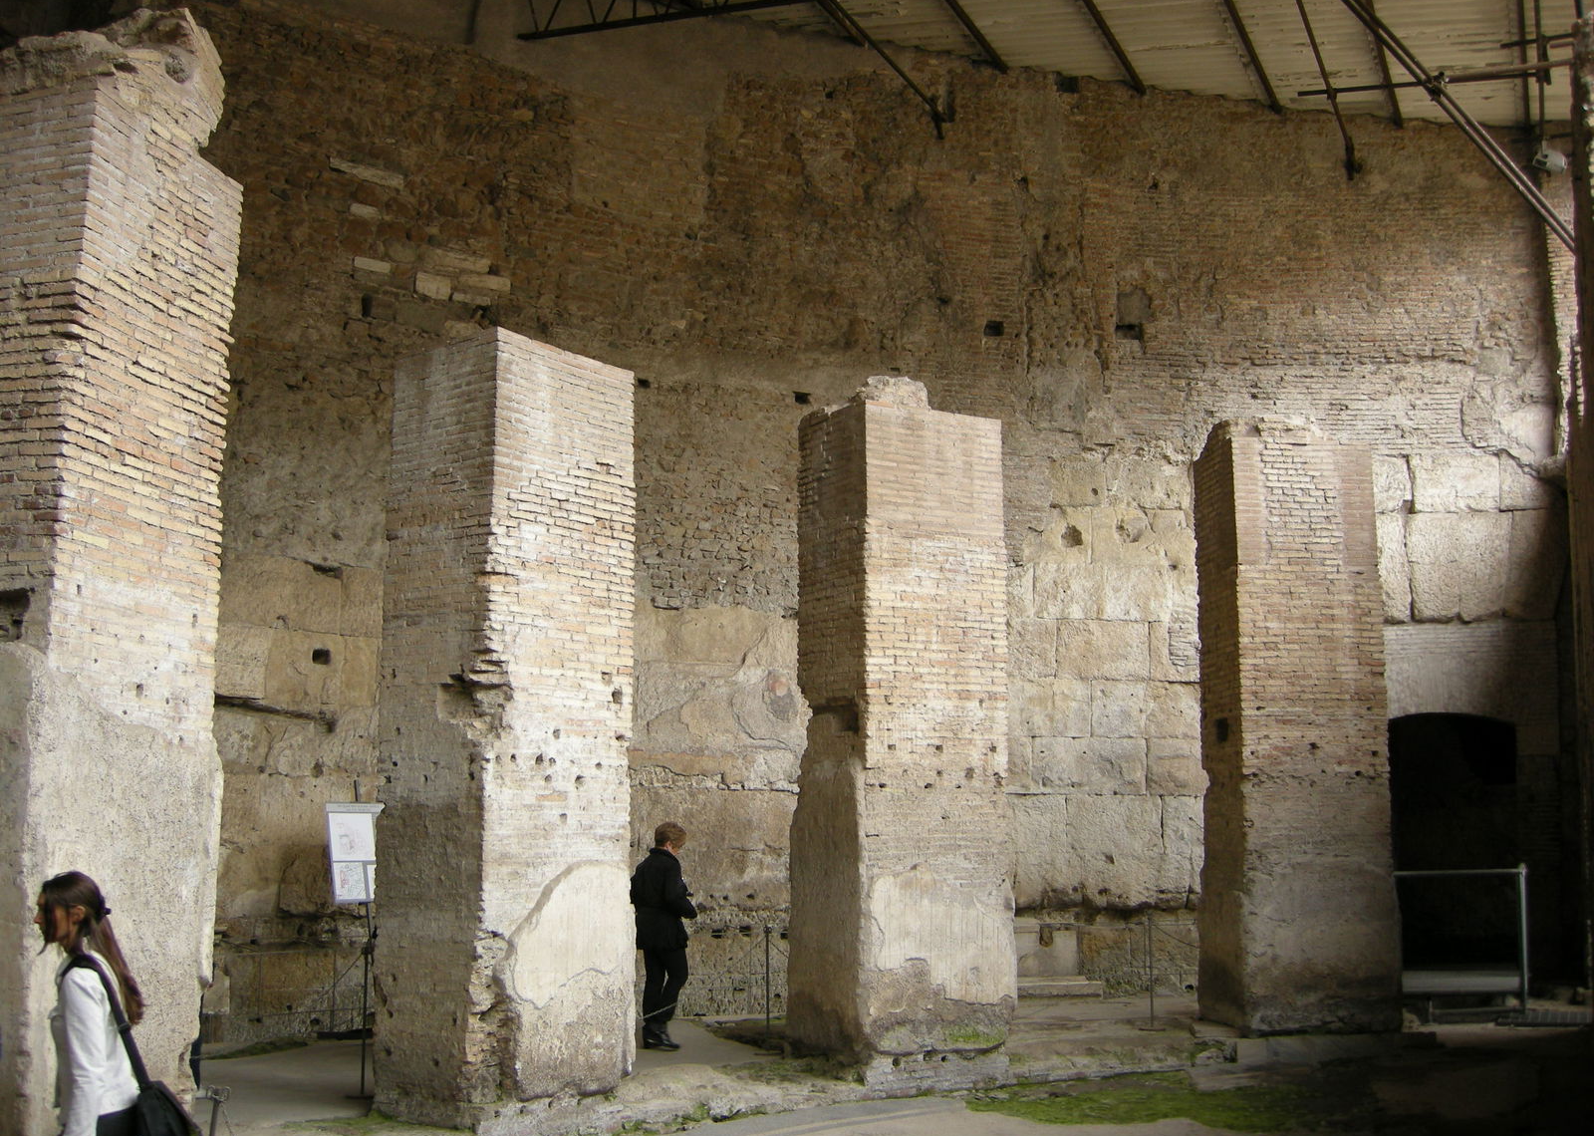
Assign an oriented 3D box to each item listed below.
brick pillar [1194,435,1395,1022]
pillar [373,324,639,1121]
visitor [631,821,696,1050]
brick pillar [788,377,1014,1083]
[{"bbox_3d":[4.271,1.330,14.416,1.274,5.140,1.140,1,-9,-5],"label":"brick pillar"},{"bbox_3d":[-1.861,1.011,10.862,0.947,4.838,1.334,-6,-11,36],"label":"pillar"},{"bbox_3d":[-1.011,2.759,12.467,0.390,1.668,0.470,6,-10,-35],"label":"visitor"},{"bbox_3d":[0.829,1.242,13.324,1.370,5.387,1.091,5,-10,-29],"label":"brick pillar"}]

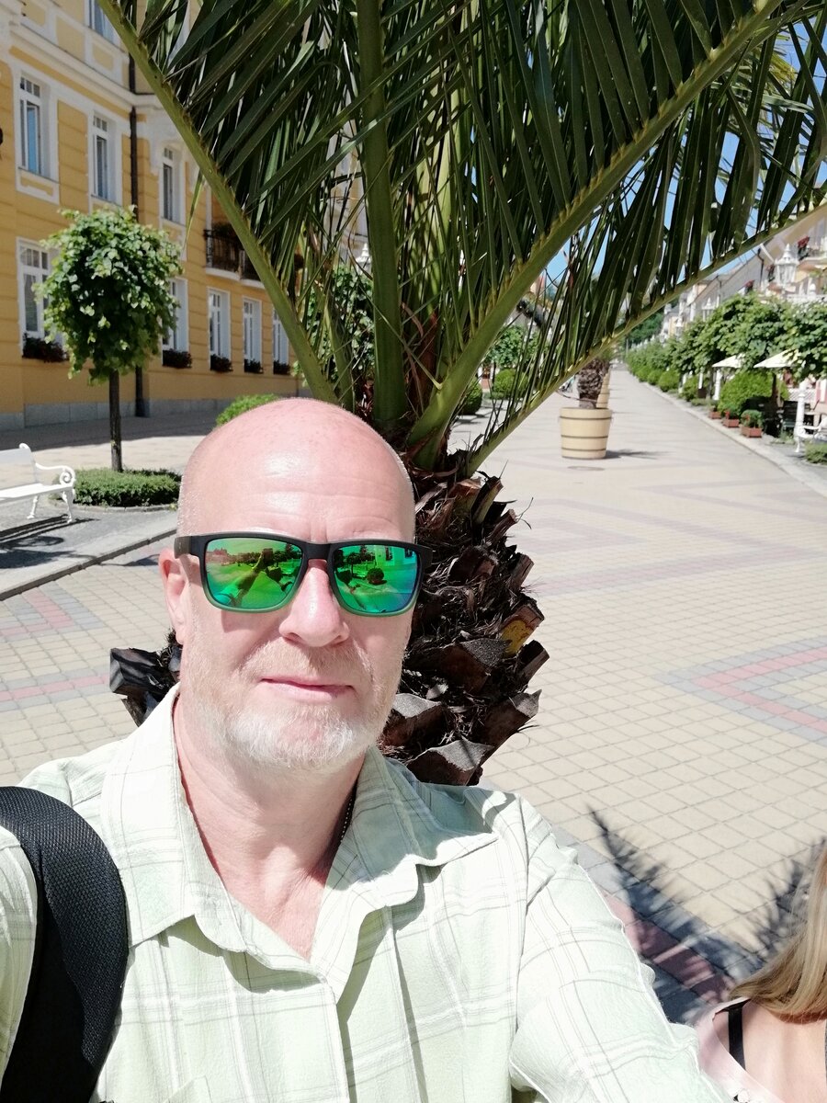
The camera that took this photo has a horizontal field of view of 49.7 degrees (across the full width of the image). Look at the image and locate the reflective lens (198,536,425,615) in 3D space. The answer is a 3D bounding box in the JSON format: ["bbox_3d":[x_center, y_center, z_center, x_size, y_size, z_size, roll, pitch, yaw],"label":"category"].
[{"bbox_3d":[-0.059,0.014,0.529,0.133,0.045,0.025,3,-1,-19],"label":"reflective lens"}]

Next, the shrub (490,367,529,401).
[{"bbox_3d":[4.737,-8.319,44.000,1.850,1.600,1.750,2,10,0],"label":"shrub"}]

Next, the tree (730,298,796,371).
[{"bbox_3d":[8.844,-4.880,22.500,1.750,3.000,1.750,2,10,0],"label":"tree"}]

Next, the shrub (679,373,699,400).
[{"bbox_3d":[13.932,-8.276,45.000,1.200,1.400,1.200,2,10,0],"label":"shrub"}]

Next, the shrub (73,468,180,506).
[{"bbox_3d":[-3.555,-0.807,10.800,1.500,0.340,1.350,2,10,0],"label":"shrub"}]

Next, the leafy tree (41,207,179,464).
[{"bbox_3d":[-3.580,-2.350,10.640,1.650,3.300,1.650,2,10,0],"label":"leafy tree"}]

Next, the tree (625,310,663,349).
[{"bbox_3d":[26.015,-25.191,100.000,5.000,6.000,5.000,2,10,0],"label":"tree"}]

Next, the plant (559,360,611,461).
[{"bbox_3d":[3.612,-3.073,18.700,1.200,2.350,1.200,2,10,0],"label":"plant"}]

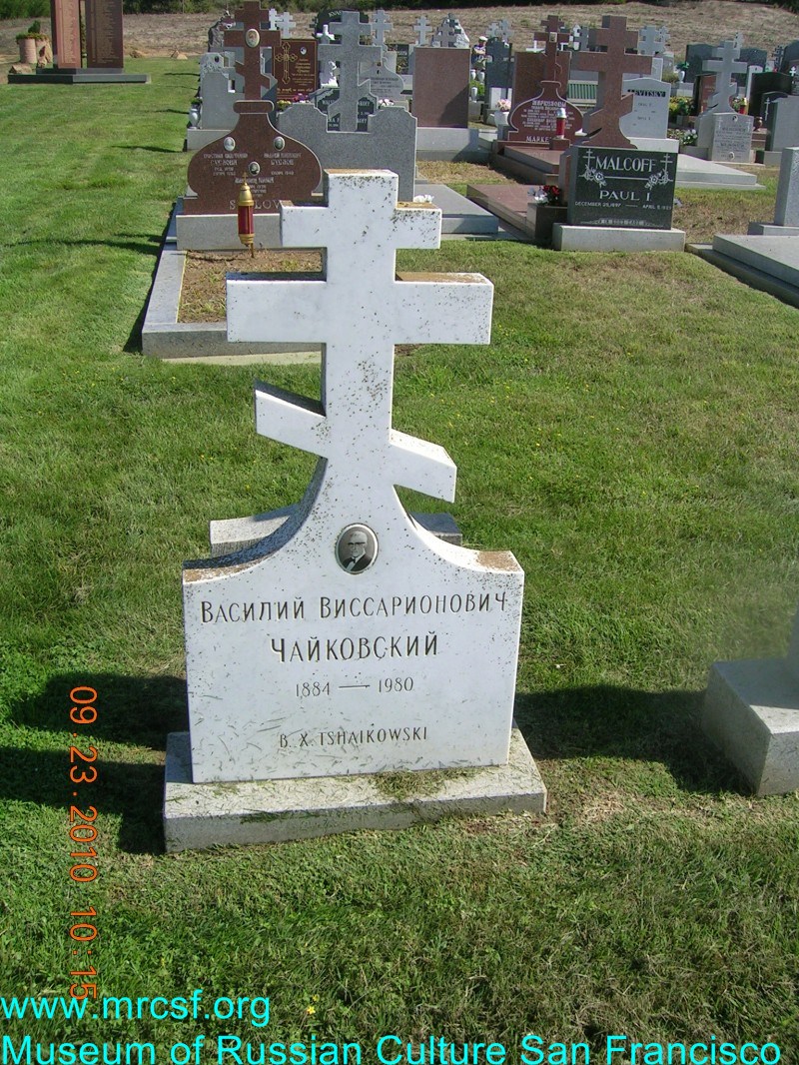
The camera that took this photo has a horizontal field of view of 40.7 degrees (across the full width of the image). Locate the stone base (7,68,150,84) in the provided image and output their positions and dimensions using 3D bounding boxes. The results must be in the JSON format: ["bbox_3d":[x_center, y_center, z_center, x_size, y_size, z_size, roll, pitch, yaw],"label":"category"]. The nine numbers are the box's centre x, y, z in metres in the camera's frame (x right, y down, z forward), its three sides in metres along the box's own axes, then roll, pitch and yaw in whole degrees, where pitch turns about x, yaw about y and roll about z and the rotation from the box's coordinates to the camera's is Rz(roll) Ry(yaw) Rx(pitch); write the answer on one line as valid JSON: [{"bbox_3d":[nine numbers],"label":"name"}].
[{"bbox_3d":[-9.330,-13.195,31.116,2.675,0.430,2.675,16,26,29],"label":"stone base"}]

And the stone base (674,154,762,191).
[{"bbox_3d":[3.759,-4.945,14.656,1.150,0.152,2.590,-1,23,-8],"label":"stone base"}]

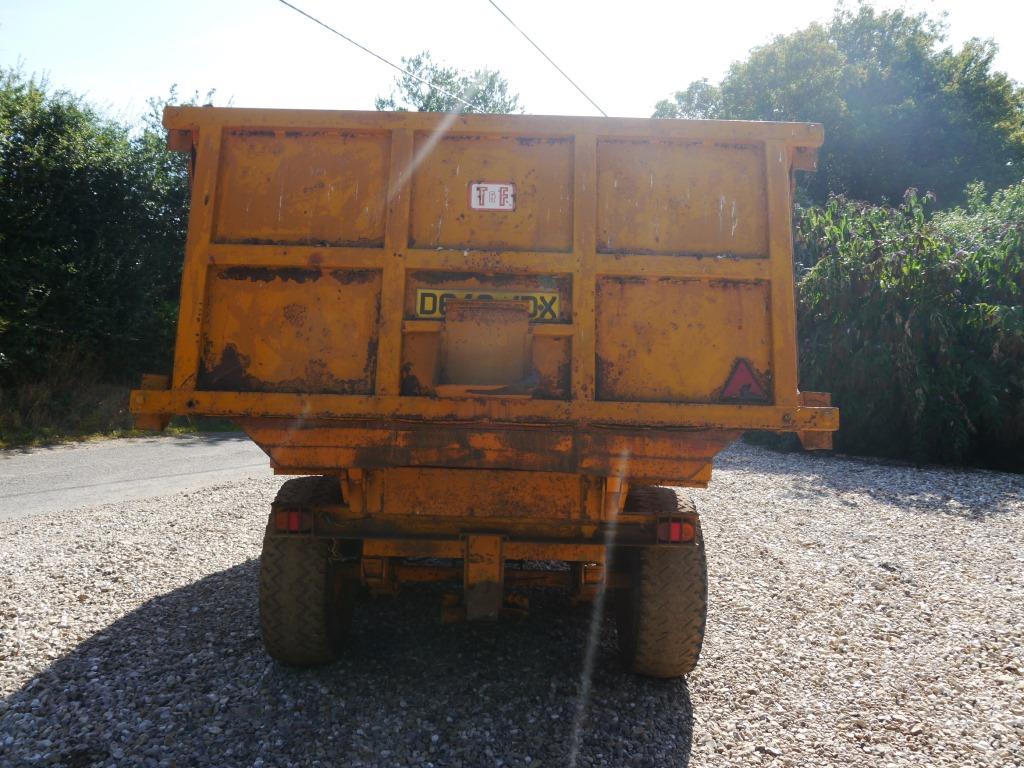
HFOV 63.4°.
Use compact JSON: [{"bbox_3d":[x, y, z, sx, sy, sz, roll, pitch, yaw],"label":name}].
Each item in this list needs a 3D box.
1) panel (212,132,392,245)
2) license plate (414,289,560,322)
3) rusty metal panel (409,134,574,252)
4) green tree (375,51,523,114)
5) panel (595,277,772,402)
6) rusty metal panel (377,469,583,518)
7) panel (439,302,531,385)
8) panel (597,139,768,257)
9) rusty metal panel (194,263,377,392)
[{"bbox_3d":[-0.782,-0.736,3.095,0.636,0.463,0.040,2,-10,0],"label":"panel"},{"bbox_3d":[-0.086,-0.287,3.025,0.520,0.111,0.010,2,-10,0],"label":"license plate"},{"bbox_3d":[-0.072,-0.717,3.092,0.604,0.463,0.040,2,-10,0],"label":"rusty metal panel"},{"bbox_3d":[-1.500,-3.500,20.000,5.500,9.000,5.500,2,1,0],"label":"green tree"},{"bbox_3d":[0.622,-0.160,2.994,0.631,0.466,0.040,2,-10,0],"label":"panel"},{"bbox_3d":[-0.109,0.405,3.060,0.750,0.175,0.040,2,-7,0],"label":"rusty metal panel"},{"bbox_3d":[-0.090,-0.143,2.930,0.310,0.300,0.080,2,-2,0],"label":"panel"},{"bbox_3d":[0.637,-0.698,3.090,0.631,0.463,0.040,2,-10,0],"label":"panel"},{"bbox_3d":[-0.798,-0.198,2.998,0.636,0.466,0.040,2,-10,0],"label":"rusty metal panel"}]

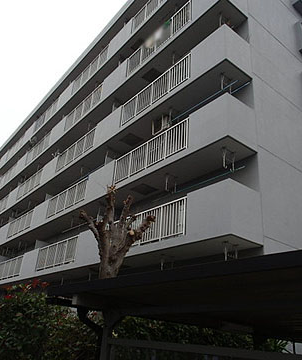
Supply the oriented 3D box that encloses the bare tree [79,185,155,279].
[{"bbox_3d":[-0.956,2.373,7.925,1.750,5.130,1.600,7,-25,-5],"label":"bare tree"}]

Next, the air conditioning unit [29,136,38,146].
[{"bbox_3d":[-8.768,-2.863,25.905,0.290,0.560,0.780,22,-30,-33],"label":"air conditioning unit"}]

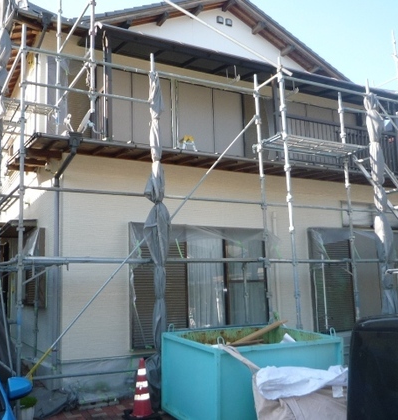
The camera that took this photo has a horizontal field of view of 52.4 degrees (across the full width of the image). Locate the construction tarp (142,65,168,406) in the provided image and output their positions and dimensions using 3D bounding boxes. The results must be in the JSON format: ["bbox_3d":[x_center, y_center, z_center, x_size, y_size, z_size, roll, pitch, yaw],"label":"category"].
[{"bbox_3d":[-0.600,0.220,5.710,0.330,4.800,0.290,2,-10,-24],"label":"construction tarp"}]

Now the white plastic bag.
[{"bbox_3d":[1.000,1.650,3.900,0.860,0.230,0.450,1,-10,-17],"label":"white plastic bag"}]

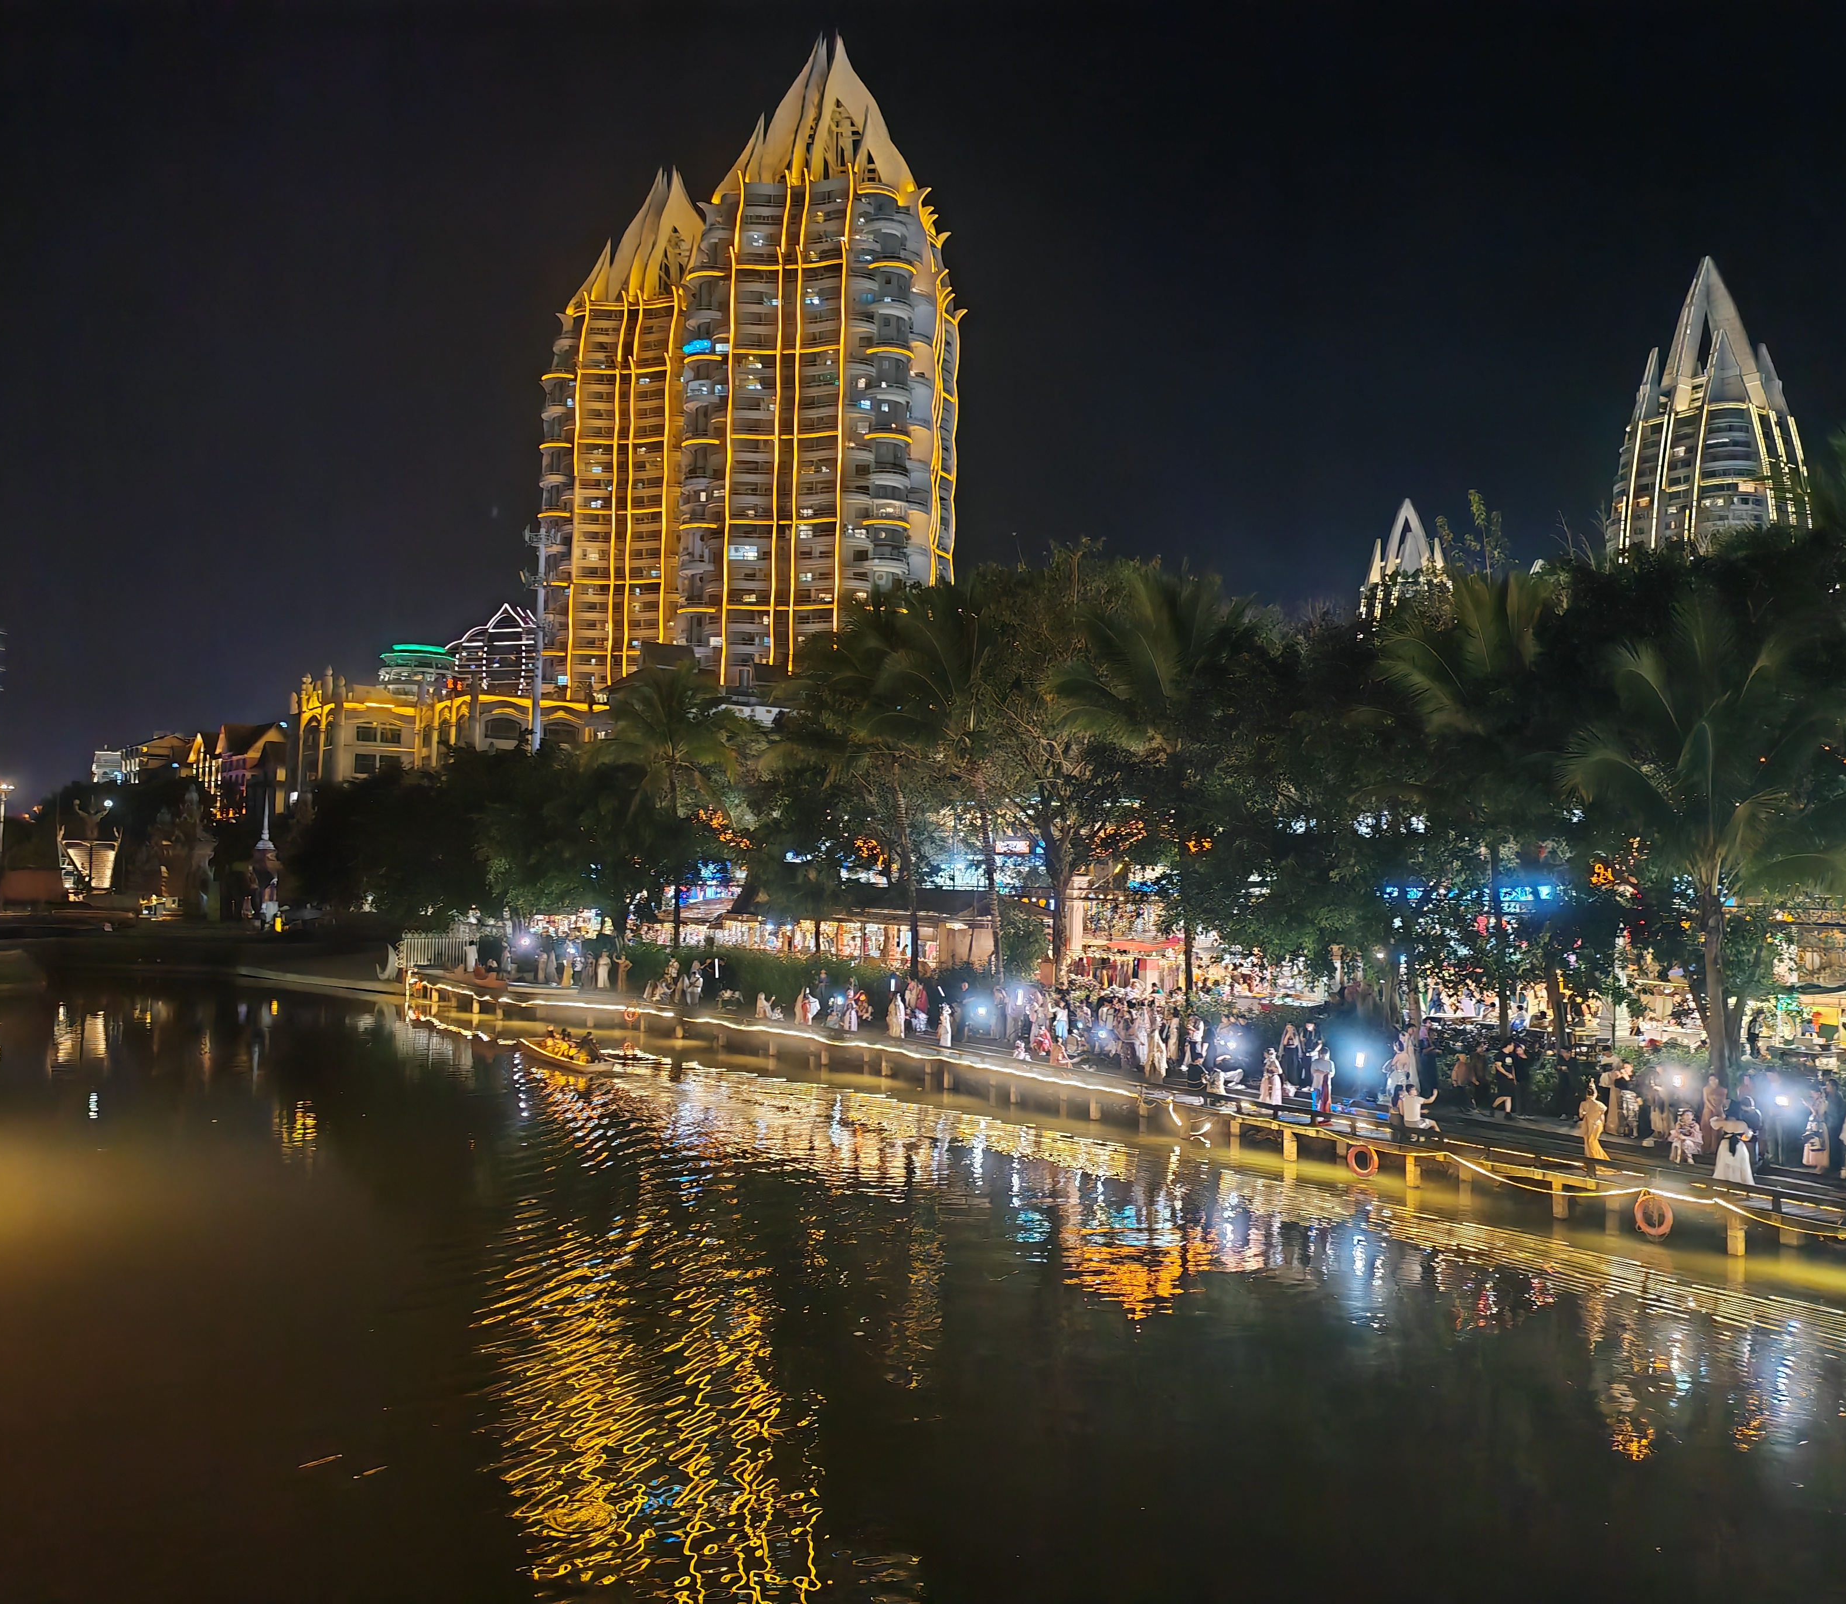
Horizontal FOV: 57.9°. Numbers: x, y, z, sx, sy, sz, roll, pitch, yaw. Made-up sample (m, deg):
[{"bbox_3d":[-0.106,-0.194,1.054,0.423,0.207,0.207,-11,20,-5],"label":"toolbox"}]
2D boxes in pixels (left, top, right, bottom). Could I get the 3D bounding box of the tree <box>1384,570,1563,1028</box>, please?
[{"bbox_3d":[14.565,0.441,44.000,5.000,13.270,5.000,1,-2,0],"label":"tree"}]

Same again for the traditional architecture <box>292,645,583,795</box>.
[{"bbox_3d":[-54.702,-2.636,188.000,28.000,27.300,18.000,3,-3,-37],"label":"traditional architecture"}]

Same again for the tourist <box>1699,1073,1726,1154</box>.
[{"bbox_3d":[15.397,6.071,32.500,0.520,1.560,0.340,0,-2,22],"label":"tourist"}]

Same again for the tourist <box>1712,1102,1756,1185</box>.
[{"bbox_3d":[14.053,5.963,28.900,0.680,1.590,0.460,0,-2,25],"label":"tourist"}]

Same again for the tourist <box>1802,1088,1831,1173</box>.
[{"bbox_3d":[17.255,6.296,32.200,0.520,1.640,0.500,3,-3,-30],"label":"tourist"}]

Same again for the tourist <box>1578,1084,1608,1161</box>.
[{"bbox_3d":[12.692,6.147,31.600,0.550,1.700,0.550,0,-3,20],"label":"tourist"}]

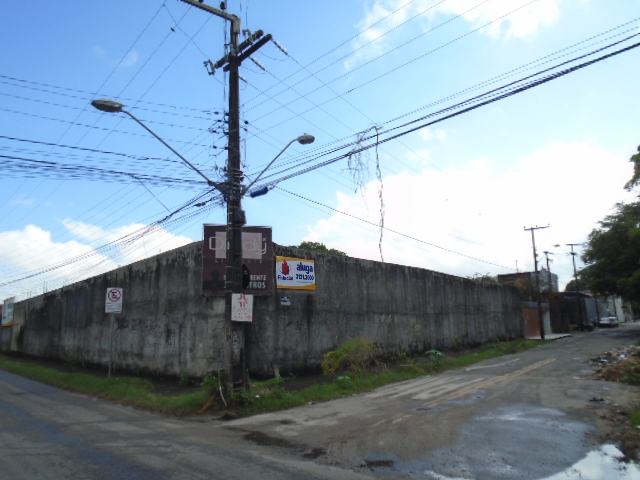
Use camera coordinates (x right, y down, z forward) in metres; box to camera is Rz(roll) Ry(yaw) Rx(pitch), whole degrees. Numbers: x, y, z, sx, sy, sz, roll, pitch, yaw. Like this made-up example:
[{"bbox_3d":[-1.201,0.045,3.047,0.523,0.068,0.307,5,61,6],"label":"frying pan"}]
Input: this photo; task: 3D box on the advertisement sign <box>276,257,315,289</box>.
[{"bbox_3d":[-0.746,1.076,15.400,0.050,1.000,1.850,-9,-13,38],"label":"advertisement sign"}]

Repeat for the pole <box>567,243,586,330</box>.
[{"bbox_3d":[30.173,5.464,56.378,1.900,10.126,0.400,-9,-12,36],"label":"pole"}]

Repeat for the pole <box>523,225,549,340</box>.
[{"bbox_3d":[17.061,3.293,37.776,1.950,8.947,0.380,-9,-12,36],"label":"pole"}]

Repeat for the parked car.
[{"bbox_3d":[37.210,10.679,62.000,1.700,1.450,4.200,-9,-12,36],"label":"parked car"}]

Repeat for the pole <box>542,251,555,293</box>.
[{"bbox_3d":[23.742,5.348,49.728,1.500,8.393,0.400,5,-12,-34],"label":"pole"}]

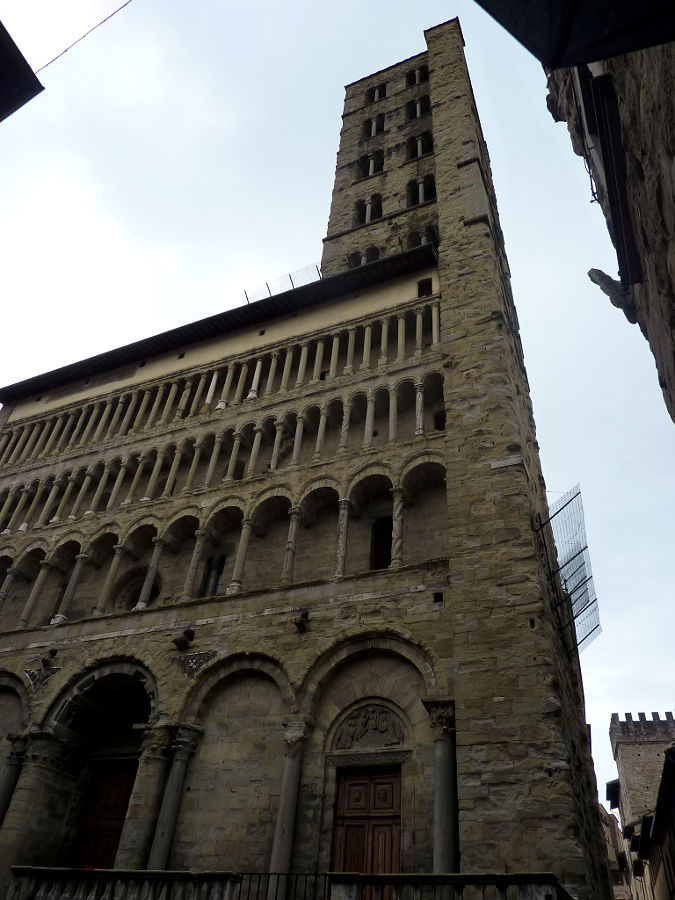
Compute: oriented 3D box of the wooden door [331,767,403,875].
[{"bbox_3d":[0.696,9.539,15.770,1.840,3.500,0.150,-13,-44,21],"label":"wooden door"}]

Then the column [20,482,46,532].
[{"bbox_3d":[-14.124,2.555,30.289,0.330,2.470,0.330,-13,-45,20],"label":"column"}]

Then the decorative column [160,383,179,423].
[{"bbox_3d":[-8.100,-2.287,31.220,0.360,2.775,0.360,-13,-44,20],"label":"decorative column"}]

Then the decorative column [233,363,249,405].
[{"bbox_3d":[-4.140,-2.906,28.131,0.320,2.661,0.320,-13,-46,20],"label":"decorative column"}]

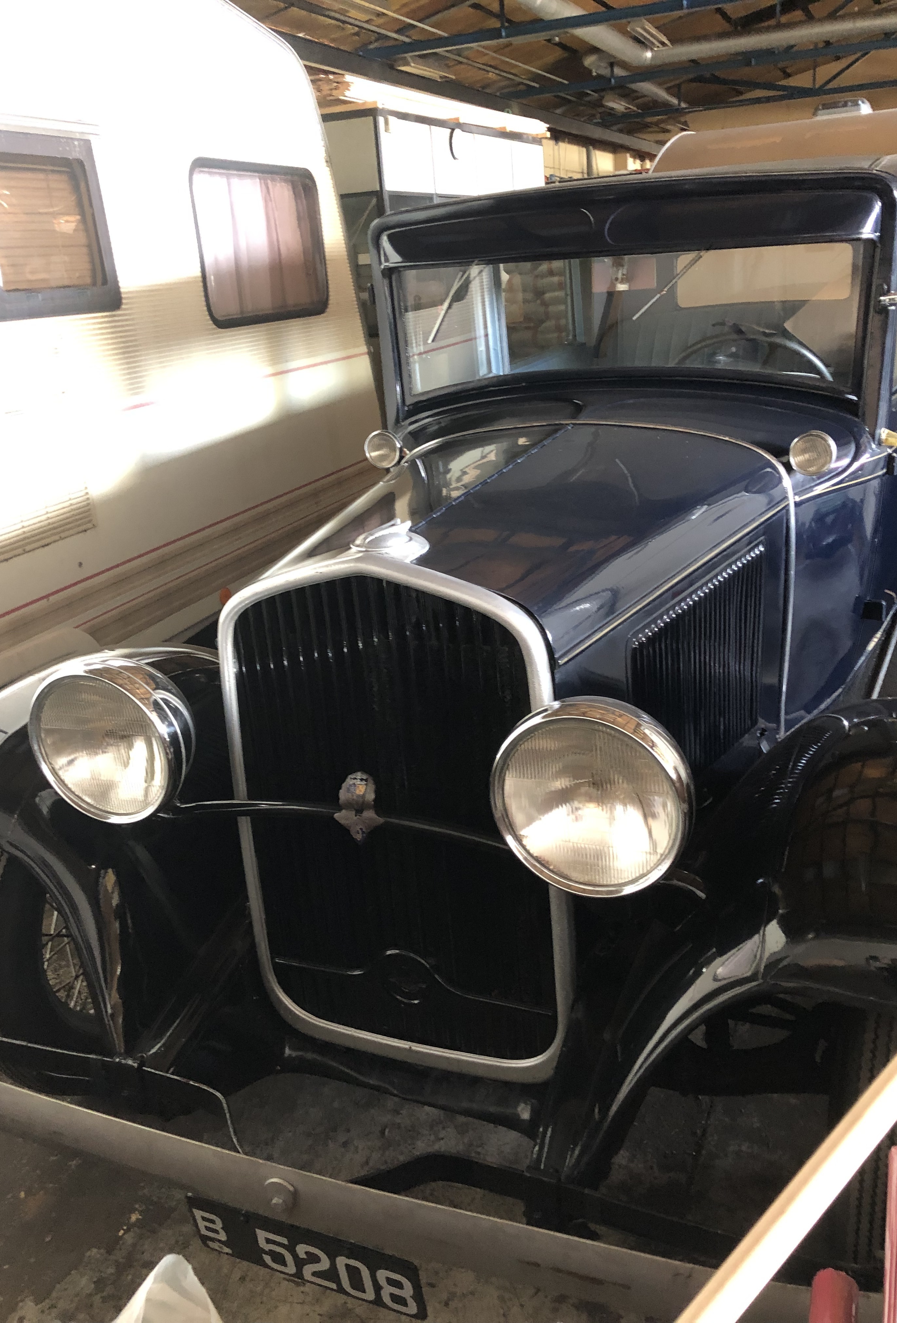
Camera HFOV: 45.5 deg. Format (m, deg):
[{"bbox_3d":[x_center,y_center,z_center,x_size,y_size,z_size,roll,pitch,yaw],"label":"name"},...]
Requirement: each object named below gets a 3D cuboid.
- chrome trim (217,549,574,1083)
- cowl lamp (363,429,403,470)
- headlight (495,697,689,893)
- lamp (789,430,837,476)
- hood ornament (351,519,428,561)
[{"bbox_3d":[-0.070,0.236,1.621,0.515,0.830,0.105,4,21,20],"label":"chrome trim"},{"bbox_3d":[-0.155,-0.544,2.739,0.094,0.094,0.095,4,21,20],"label":"cowl lamp"},{"bbox_3d":[0.186,0.148,1.309,0.237,0.237,0.170,4,21,20],"label":"headlight"},{"bbox_3d":[0.810,-0.469,2.388,0.094,0.094,0.095,4,21,20],"label":"lamp"},{"bbox_3d":[-0.083,-0.173,1.556,0.113,0.045,0.112,4,22,21],"label":"hood ornament"}]

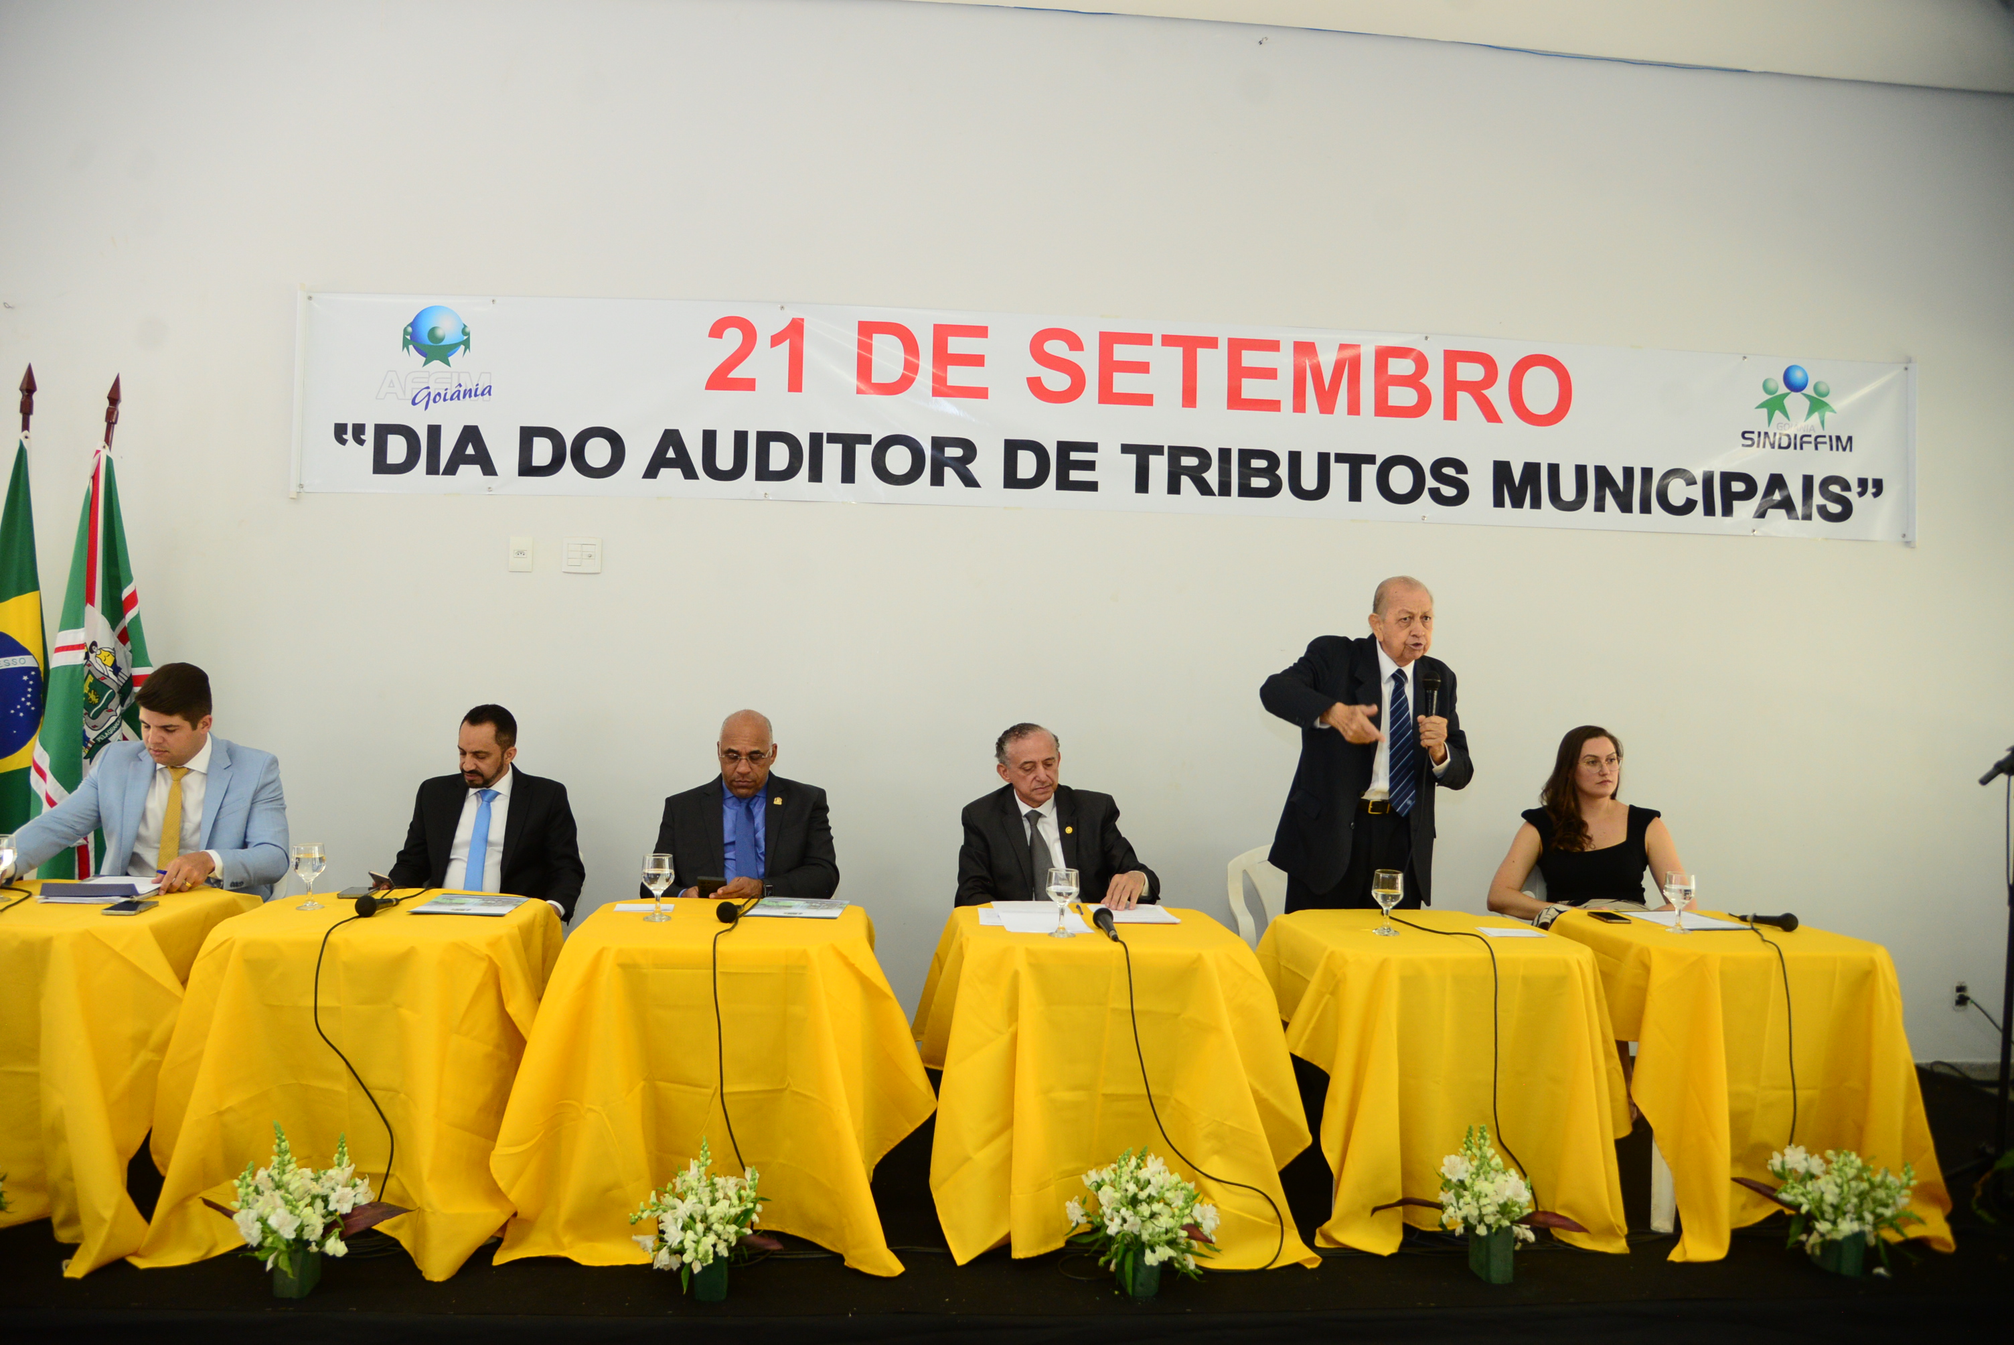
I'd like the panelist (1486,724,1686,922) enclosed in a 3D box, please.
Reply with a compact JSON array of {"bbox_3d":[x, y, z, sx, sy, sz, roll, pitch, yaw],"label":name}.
[{"bbox_3d":[1.748,0.780,4.037,0.560,1.245,0.680,1,-2,7],"label":"panelist"}]

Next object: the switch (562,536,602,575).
[{"bbox_3d":[-1.446,-0.398,4.572,0.126,0.122,0.012,2,-2,-4],"label":"switch"}]

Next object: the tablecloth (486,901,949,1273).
[{"bbox_3d":[-0.679,0.987,3.398,0.970,0.725,0.890,2,-2,-6],"label":"tablecloth"}]

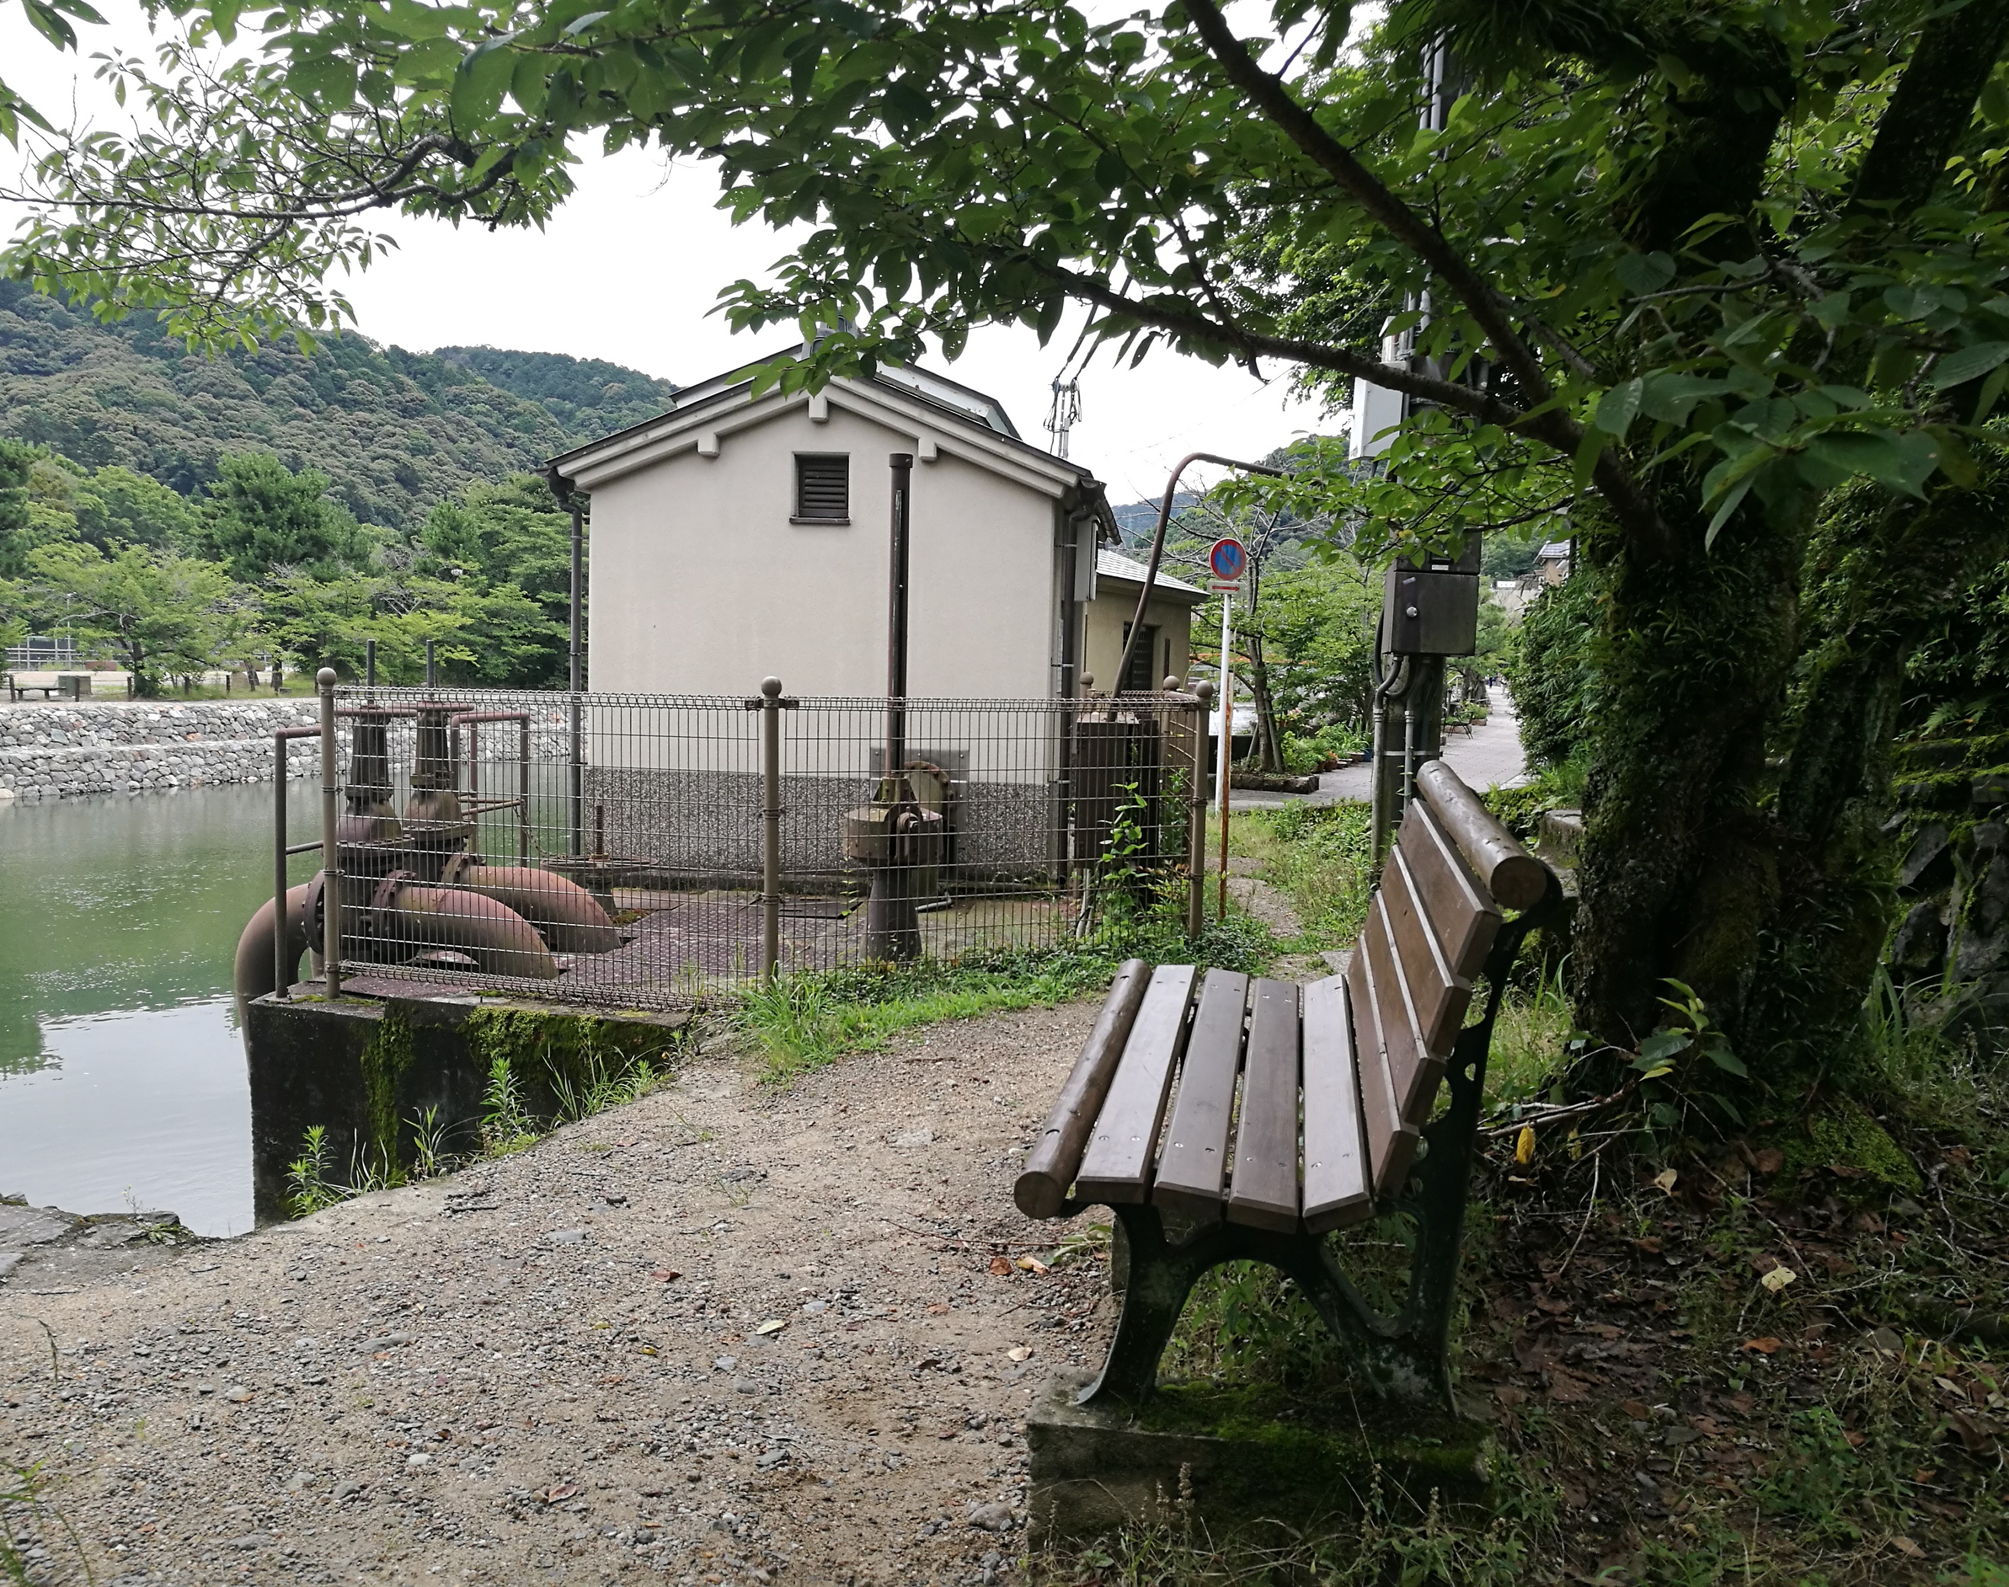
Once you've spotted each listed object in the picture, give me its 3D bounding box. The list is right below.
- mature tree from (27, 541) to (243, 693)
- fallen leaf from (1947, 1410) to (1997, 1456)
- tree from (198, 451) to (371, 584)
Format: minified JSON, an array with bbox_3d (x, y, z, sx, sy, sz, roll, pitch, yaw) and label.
[{"bbox_3d":[-26.262,-5.320,49.758,6.561,4.607,6.200,1,6,0],"label":"mature tree"},{"bbox_3d":[1.466,0.968,2.500,0.055,0.025,0.075,-2,7,-32],"label":"fallen leaf"},{"bbox_3d":[-26.232,-8.323,60.000,6.310,8.126,6.000,1,6,0],"label":"tree"}]

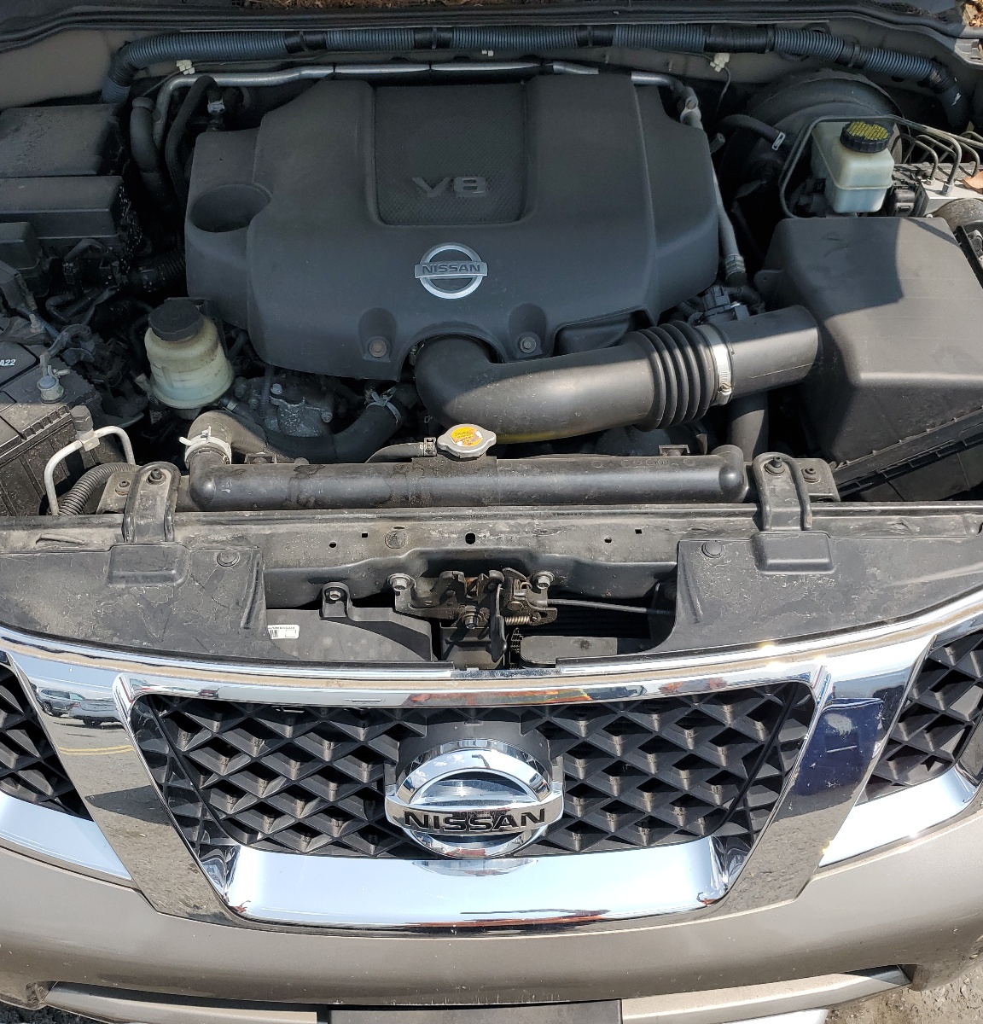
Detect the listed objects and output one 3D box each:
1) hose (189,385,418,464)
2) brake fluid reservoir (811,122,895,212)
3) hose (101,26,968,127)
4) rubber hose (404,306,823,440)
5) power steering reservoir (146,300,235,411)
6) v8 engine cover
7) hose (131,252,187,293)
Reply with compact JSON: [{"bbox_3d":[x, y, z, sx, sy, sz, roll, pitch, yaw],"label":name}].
[{"bbox_3d":[-0.222,-0.107,1.241,0.255,0.100,0.150,-1,48,-1],"label":"hose"},{"bbox_3d":[0.480,-0.469,1.377,0.080,0.115,0.145,-1,48,-1],"label":"brake fluid reservoir"},{"bbox_3d":[0.060,-0.638,1.503,1.260,0.140,0.100,-1,48,-1],"label":"hose"},{"bbox_3d":[0.140,-0.178,1.244,0.450,0.115,0.160,-1,48,-1],"label":"rubber hose"},{"bbox_3d":[-0.365,-0.197,1.254,0.103,0.115,0.103,-1,48,-1],"label":"power steering reservoir"},{"bbox_3d":[-0.045,-0.385,1.336,0.640,0.180,0.480,-1,48,-1],"label":"v8 engine cover"},{"bbox_3d":[-0.450,-0.301,1.347,0.090,0.050,0.060,-1,48,-1],"label":"hose"}]

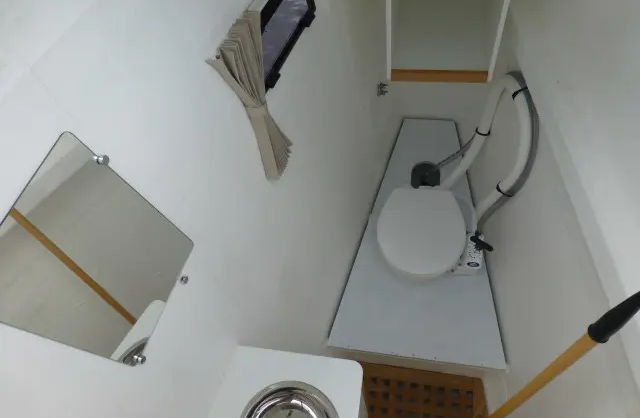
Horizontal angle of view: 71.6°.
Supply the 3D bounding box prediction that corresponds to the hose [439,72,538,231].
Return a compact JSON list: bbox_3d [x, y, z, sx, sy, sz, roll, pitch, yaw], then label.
[{"bbox_3d":[0.701,-0.228,1.881,0.350,0.420,0.530,4,62,12],"label":"hose"}]

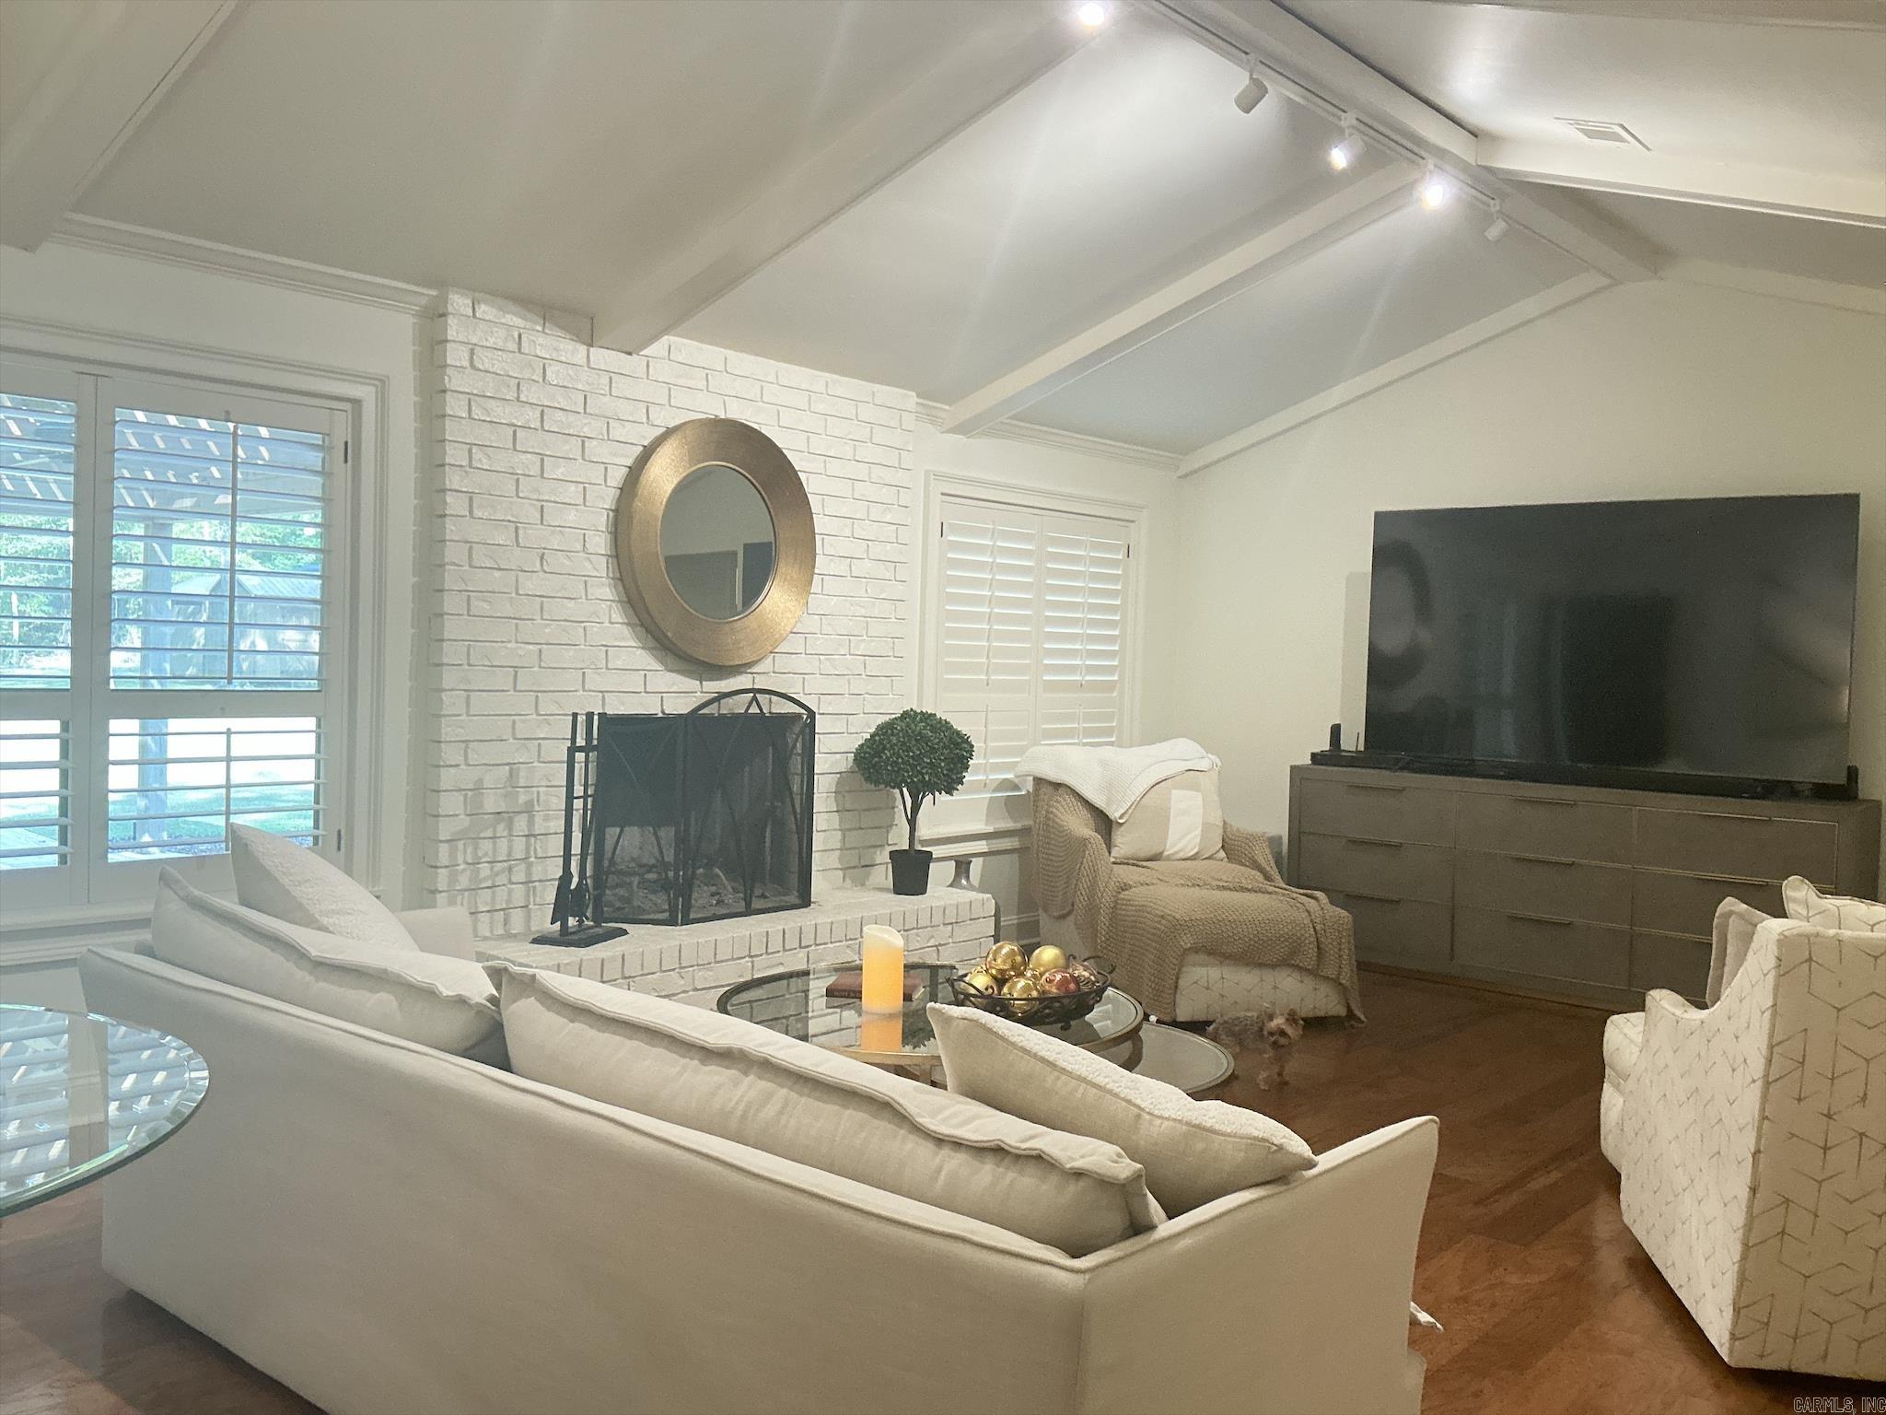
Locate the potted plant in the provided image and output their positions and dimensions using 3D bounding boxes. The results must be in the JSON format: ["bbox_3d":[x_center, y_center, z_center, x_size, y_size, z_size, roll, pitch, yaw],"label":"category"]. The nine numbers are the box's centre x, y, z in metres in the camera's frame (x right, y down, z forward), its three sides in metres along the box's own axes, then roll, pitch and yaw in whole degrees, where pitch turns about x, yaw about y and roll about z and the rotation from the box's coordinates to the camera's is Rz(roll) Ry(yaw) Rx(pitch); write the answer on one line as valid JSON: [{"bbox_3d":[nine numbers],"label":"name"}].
[{"bbox_3d":[-0.120,0.368,5.991,0.460,0.720,0.470,2,2,0],"label":"potted plant"}]

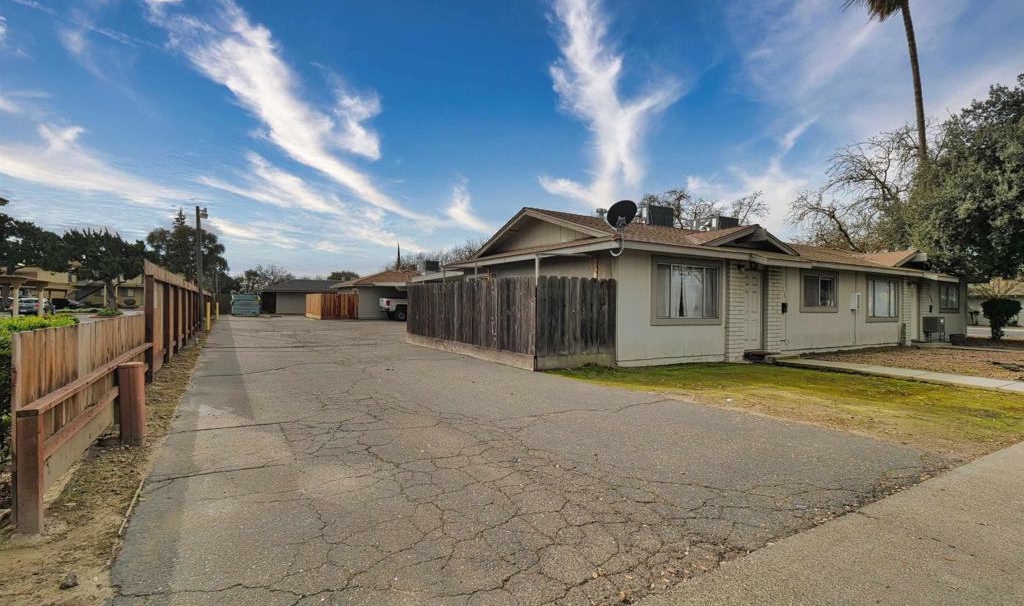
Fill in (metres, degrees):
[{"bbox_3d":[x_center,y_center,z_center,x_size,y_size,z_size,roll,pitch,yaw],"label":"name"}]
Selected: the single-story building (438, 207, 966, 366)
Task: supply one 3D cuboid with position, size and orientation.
[{"bbox_3d":[8.851,-0.463,17.304,20.800,3.800,8.200,1,0,-32],"label":"single-story building"}]

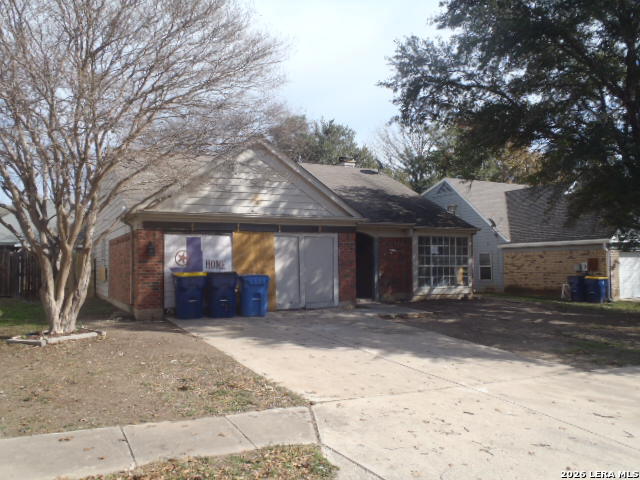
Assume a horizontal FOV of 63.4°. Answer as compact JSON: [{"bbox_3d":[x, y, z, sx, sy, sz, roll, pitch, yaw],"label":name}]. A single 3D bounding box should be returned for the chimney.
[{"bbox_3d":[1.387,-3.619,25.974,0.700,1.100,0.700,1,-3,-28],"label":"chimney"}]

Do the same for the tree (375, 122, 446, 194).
[{"bbox_3d":[6.885,-2.783,38.721,5.600,11.851,5.600,1,-3,-28],"label":"tree"}]

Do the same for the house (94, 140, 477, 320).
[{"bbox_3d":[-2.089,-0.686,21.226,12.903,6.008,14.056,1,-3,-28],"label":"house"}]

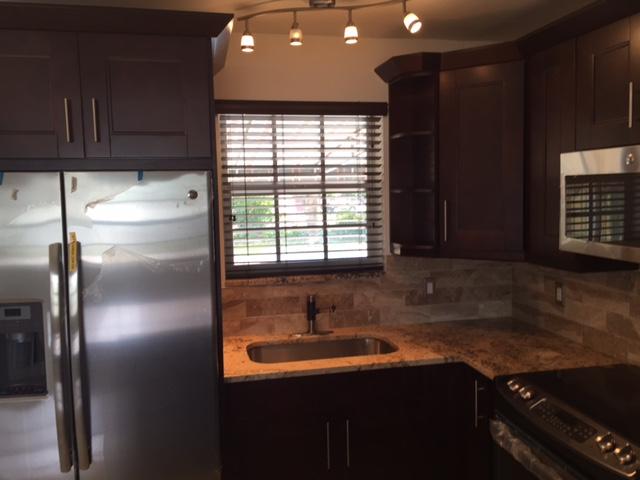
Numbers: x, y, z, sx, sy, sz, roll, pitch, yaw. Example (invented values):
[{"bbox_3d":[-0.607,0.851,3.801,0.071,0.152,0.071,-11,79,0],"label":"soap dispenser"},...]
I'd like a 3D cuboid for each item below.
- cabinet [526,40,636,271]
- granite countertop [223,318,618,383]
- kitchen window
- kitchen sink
[{"bbox_3d":[1.129,-0.347,2.325,0.308,0.920,0.320,-2,5,-11],"label":"cabinet"},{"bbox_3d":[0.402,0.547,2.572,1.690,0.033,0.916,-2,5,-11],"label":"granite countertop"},{"bbox_3d":[-0.078,-0.243,2.848,0.869,0.872,0.065,-2,5,-11],"label":"kitchen window"},{"bbox_3d":[0.004,0.627,2.632,0.708,0.190,0.362,-2,5,-11],"label":"kitchen sink"}]

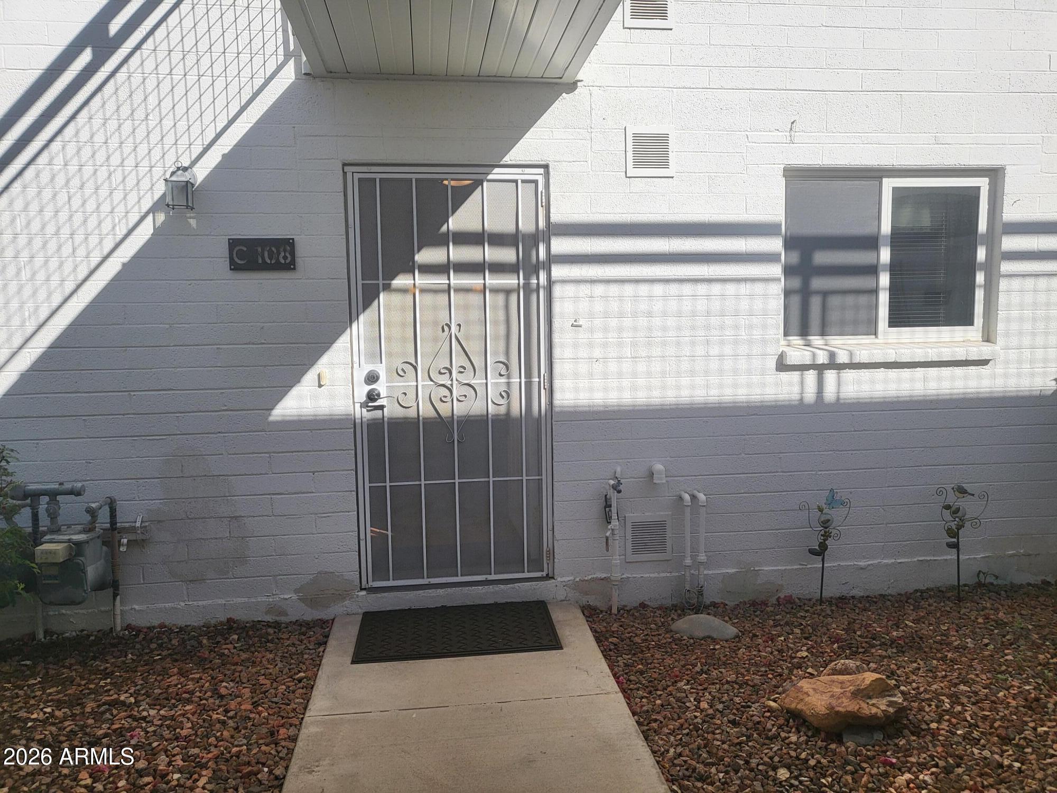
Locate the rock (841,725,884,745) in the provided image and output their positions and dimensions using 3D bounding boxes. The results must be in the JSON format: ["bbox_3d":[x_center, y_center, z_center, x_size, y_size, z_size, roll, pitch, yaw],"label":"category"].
[{"bbox_3d":[1.201,1.208,2.904,0.155,0.080,0.120,-1,6,0],"label":"rock"}]

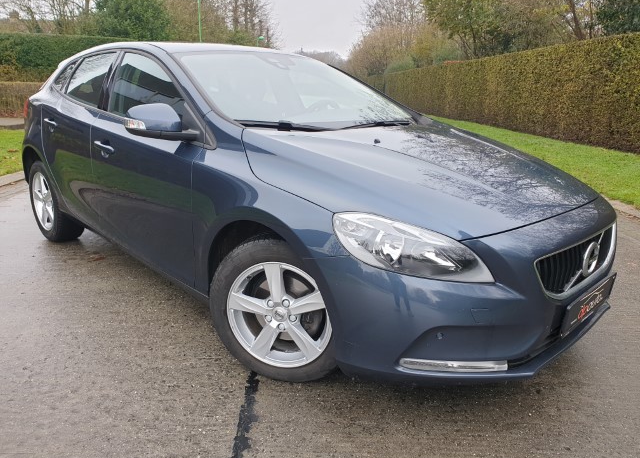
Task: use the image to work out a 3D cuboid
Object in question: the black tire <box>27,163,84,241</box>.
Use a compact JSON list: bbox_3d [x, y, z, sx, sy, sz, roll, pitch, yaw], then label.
[{"bbox_3d":[-2.049,-0.237,3.752,0.630,0.630,0.210,16,21,42],"label":"black tire"}]

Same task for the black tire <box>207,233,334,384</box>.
[{"bbox_3d":[-0.132,0.313,2.005,0.630,0.630,0.215,7,17,18],"label":"black tire"}]

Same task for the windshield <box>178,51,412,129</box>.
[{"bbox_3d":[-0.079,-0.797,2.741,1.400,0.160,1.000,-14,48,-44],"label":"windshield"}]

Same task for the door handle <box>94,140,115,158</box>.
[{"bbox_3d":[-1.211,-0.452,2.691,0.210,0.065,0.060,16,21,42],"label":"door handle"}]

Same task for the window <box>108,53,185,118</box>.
[{"bbox_3d":[-0.919,-0.756,2.602,1.030,0.440,0.070,16,-2,42],"label":"window"}]

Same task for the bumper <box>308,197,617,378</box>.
[{"bbox_3d":[0.817,0.157,2.082,0.700,0.560,1.780,16,21,42],"label":"bumper"}]

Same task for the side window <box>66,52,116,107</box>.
[{"bbox_3d":[-1.556,-1.001,3.237,0.070,0.370,0.650,19,0,-44],"label":"side window"}]

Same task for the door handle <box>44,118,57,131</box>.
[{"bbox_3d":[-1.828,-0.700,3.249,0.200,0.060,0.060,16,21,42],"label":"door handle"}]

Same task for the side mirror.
[{"bbox_3d":[-0.715,-0.478,2.143,0.210,0.170,0.250,16,21,42],"label":"side mirror"}]

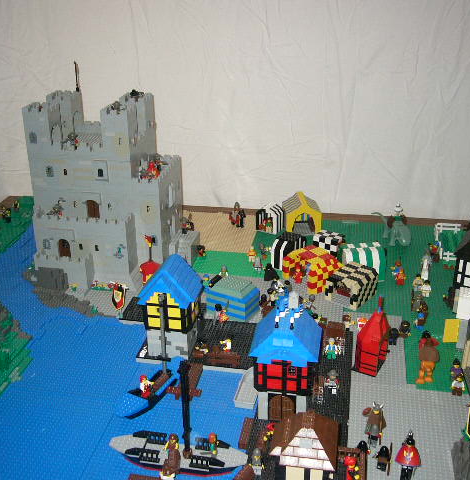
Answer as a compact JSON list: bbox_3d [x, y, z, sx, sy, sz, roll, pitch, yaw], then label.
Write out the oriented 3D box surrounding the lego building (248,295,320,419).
[{"bbox_3d":[0.088,0.201,1.100,0.112,0.206,0.106,4,26,10],"label":"lego building"}]

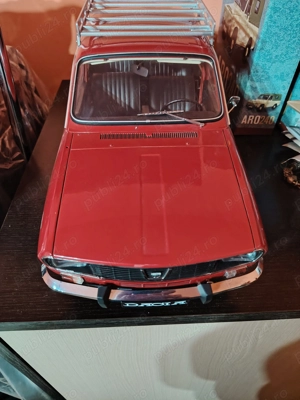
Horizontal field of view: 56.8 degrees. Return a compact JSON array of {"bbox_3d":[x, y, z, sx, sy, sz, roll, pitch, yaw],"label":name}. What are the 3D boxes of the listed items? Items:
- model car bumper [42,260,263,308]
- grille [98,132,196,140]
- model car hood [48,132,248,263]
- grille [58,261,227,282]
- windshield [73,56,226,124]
[{"bbox_3d":[0.004,0.068,0.247,0.201,0.022,0.048,-1,48,-1],"label":"model car bumper"},{"bbox_3d":[0.000,-0.067,0.290,0.102,0.003,0.011,-1,54,-1],"label":"grille"},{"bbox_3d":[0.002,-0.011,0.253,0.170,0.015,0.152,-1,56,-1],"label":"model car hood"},{"bbox_3d":[0.001,0.057,0.226,0.125,0.021,0.015,-1,48,-1],"label":"grille"},{"bbox_3d":[-0.002,-0.123,0.310,0.172,0.013,0.078,-1,90,-1],"label":"windshield"}]

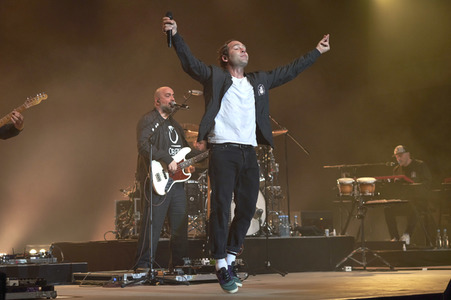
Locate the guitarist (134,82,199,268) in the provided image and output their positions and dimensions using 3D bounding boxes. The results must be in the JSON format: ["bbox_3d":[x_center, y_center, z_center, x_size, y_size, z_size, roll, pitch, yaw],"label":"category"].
[{"bbox_3d":[-0.579,0.290,8.750,0.720,1.840,0.520,3,-6,-37],"label":"guitarist"}]

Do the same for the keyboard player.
[{"bbox_3d":[2.409,0.602,11.600,0.580,1.310,0.750,-5,-7,38],"label":"keyboard player"}]

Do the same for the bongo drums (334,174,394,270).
[{"bbox_3d":[1.624,0.856,10.200,0.660,1.060,0.550,-1,-5,0],"label":"bongo drums"}]

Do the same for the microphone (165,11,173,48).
[{"bbox_3d":[-0.403,-0.871,6.350,0.050,0.260,0.050,-2,-6,0],"label":"microphone"}]

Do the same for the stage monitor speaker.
[{"bbox_3d":[1.149,0.916,11.000,0.400,0.310,0.360,-2,-5,6],"label":"stage monitor speaker"}]

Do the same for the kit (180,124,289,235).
[{"bbox_3d":[0.086,0.374,10.750,1.500,1.400,1.450,-1,-5,0],"label":"kit"}]

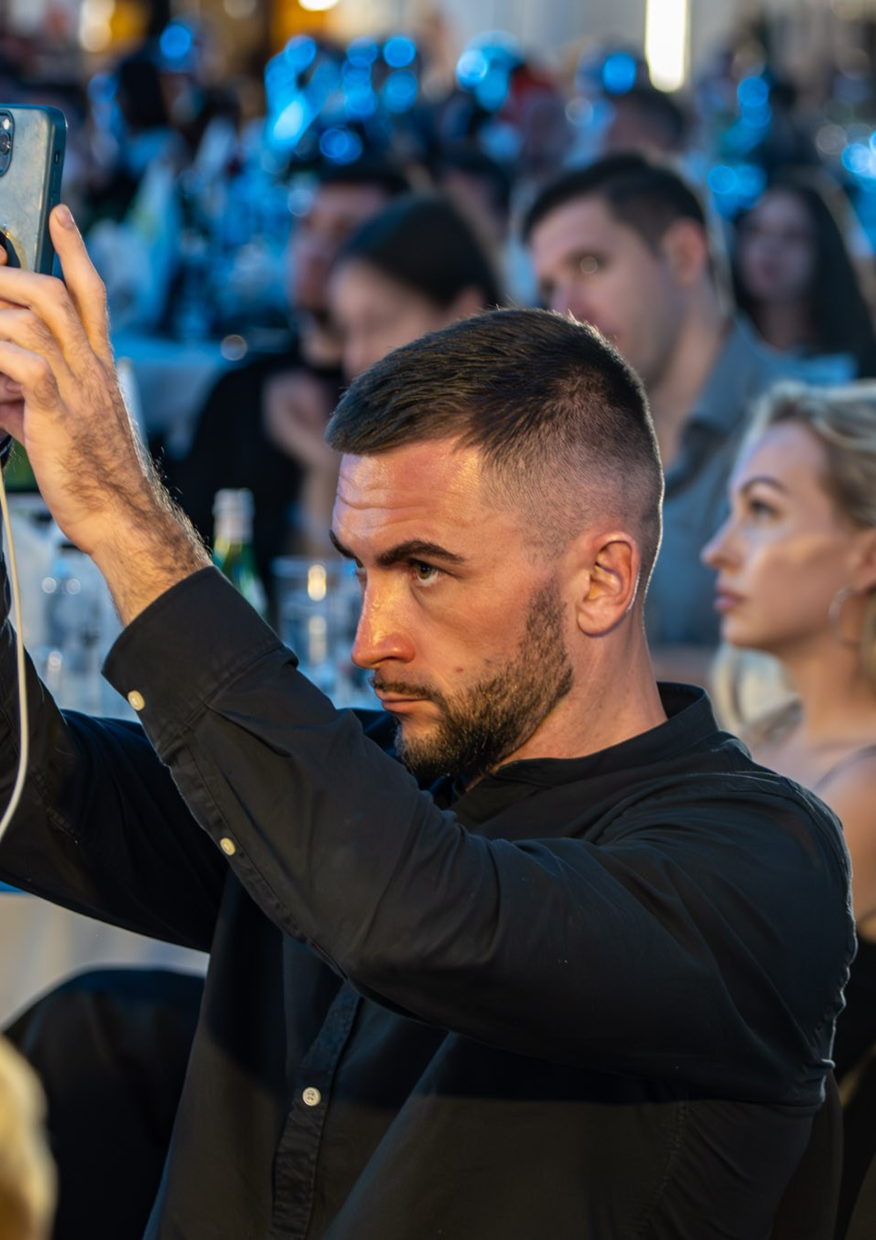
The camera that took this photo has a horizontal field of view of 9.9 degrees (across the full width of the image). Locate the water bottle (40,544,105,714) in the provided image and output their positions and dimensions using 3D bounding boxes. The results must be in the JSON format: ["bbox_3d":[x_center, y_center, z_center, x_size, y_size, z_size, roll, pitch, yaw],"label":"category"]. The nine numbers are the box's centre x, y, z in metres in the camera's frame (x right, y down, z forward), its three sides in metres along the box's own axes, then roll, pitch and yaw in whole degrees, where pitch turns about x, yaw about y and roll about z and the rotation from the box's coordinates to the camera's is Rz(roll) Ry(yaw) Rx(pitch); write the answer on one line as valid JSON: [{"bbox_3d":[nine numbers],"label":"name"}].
[{"bbox_3d":[-0.357,0.036,4.949,0.064,0.212,0.064,0,7,0],"label":"water bottle"}]

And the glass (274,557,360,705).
[{"bbox_3d":[-0.127,0.020,5.333,0.088,0.146,0.088,0,7,0],"label":"glass"}]

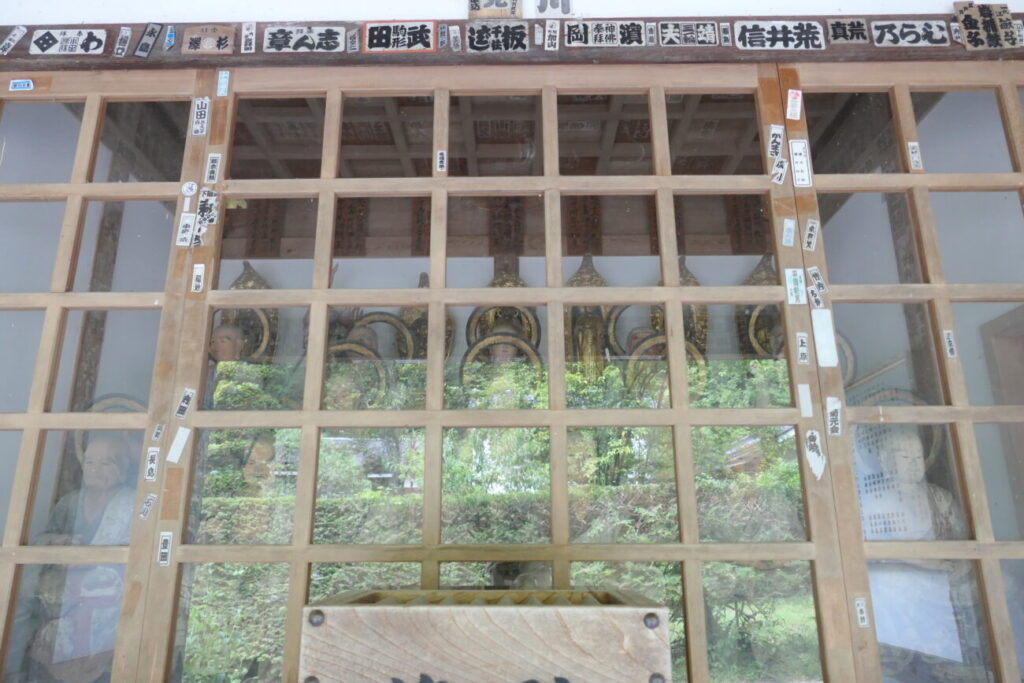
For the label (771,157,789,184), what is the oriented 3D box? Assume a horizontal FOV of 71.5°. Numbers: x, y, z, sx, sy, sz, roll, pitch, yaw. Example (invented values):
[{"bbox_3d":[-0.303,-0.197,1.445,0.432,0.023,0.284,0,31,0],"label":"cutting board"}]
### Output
[{"bbox_3d":[0.619,-0.393,1.642,0.028,0.062,0.004,16,-16,5],"label":"label"}]

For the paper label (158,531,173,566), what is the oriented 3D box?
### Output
[{"bbox_3d":[-0.703,0.421,1.443,0.022,0.065,0.003,-1,-16,0],"label":"paper label"}]

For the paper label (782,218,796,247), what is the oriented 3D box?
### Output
[{"bbox_3d":[0.623,-0.244,1.599,0.024,0.065,0.004,10,-16,3],"label":"paper label"}]

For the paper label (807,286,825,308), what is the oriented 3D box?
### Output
[{"bbox_3d":[0.820,-0.120,1.917,0.023,0.061,0.004,-17,-15,-4],"label":"paper label"}]

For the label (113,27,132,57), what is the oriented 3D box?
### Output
[{"bbox_3d":[-1.150,-0.884,2.104,0.031,0.099,0.004,6,-16,2],"label":"label"}]

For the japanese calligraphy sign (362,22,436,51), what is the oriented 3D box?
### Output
[{"bbox_3d":[-0.269,-0.733,1.712,0.178,0.088,0.008,0,-16,0],"label":"japanese calligraphy sign"}]

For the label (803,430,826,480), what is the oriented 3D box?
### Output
[{"bbox_3d":[0.773,0.288,1.802,0.041,0.126,0.004,0,-16,0],"label":"label"}]

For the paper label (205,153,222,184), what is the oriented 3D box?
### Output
[{"bbox_3d":[-0.857,-0.495,2.039,0.036,0.093,0.004,2,-16,1],"label":"paper label"}]

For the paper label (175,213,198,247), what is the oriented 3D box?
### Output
[{"bbox_3d":[-0.910,-0.312,1.988,0.039,0.097,0.004,4,-16,2],"label":"paper label"}]

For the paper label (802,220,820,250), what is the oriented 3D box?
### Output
[{"bbox_3d":[0.686,-0.243,1.627,0.022,0.078,0.003,17,-15,5],"label":"paper label"}]

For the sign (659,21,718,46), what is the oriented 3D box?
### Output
[{"bbox_3d":[0.425,-0.738,1.707,0.141,0.069,0.008,0,-16,0],"label":"sign"}]

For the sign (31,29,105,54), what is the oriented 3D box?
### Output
[{"bbox_3d":[-1.070,-0.722,1.716,0.179,0.069,0.008,0,-16,0],"label":"sign"}]

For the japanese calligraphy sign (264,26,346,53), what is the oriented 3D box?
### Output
[{"bbox_3d":[-0.509,-0.740,1.745,0.200,0.070,0.004,0,-16,0],"label":"japanese calligraphy sign"}]

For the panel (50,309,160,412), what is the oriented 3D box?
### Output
[{"bbox_3d":[-0.876,0.043,1.547,0.220,0.233,0.006,0,-16,0],"label":"panel"}]

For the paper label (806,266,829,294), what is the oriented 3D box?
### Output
[{"bbox_3d":[0.673,-0.136,1.566,0.023,0.057,0.004,-16,-16,-4],"label":"paper label"}]

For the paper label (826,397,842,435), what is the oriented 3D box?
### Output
[{"bbox_3d":[0.686,0.160,1.511,0.023,0.081,0.003,-1,-16,0],"label":"paper label"}]

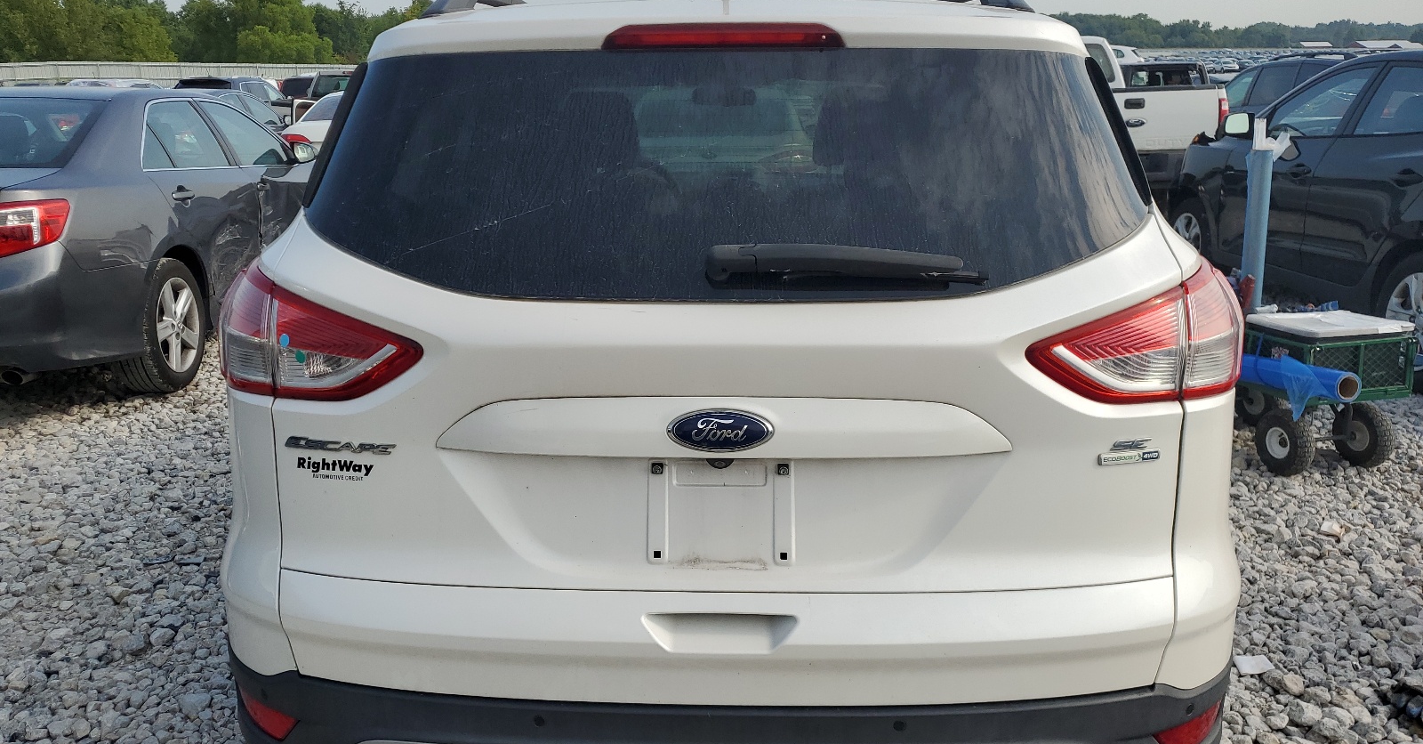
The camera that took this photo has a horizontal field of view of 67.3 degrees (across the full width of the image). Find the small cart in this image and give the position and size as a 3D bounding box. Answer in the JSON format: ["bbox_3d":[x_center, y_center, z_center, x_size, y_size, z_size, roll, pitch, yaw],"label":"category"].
[{"bbox_3d":[2.278,0.005,4.379,0.480,0.550,0.840,-6,17,-18],"label":"small cart"}]

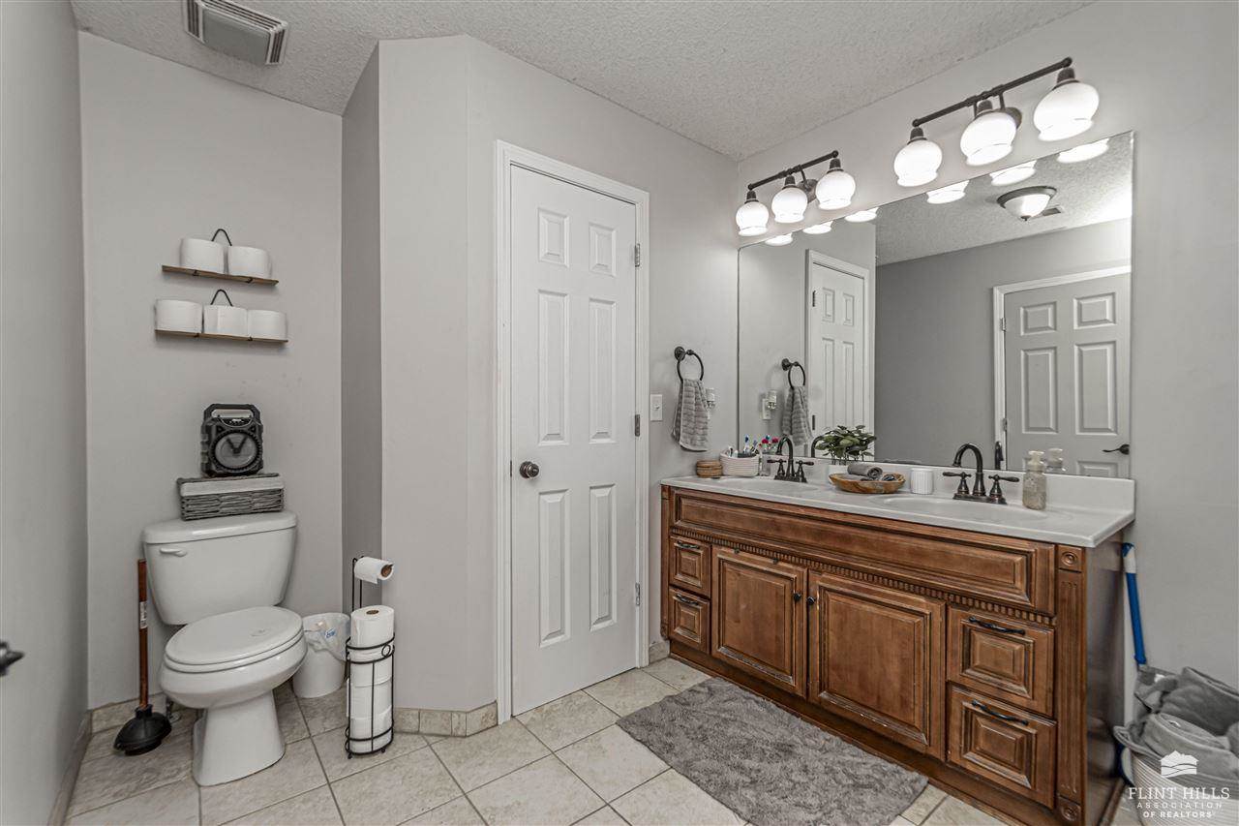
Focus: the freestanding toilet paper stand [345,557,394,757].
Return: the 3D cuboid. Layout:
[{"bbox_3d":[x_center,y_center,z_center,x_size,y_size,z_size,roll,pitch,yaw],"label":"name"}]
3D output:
[{"bbox_3d":[-0.834,0.806,1.737,0.160,0.630,0.155,0,0,22],"label":"freestanding toilet paper stand"}]

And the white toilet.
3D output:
[{"bbox_3d":[-1.340,0.762,1.776,0.450,0.718,0.690,0,0,-38],"label":"white toilet"}]

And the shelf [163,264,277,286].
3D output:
[{"bbox_3d":[-1.515,-0.512,1.975,0.344,0.013,0.122,0,1,-39],"label":"shelf"}]

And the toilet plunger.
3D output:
[{"bbox_3d":[-1.621,0.816,1.763,0.145,0.637,0.145,0,1,-39],"label":"toilet plunger"}]

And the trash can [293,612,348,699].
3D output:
[{"bbox_3d":[-1.228,0.987,2.112,0.215,0.268,0.215,0,0,-38],"label":"trash can"}]

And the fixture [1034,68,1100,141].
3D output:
[{"bbox_3d":[1.327,-0.924,1.536,0.148,0.168,0.148,0,1,-39],"label":"fixture"}]

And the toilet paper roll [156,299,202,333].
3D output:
[{"bbox_3d":[-1.636,-0.353,1.917,0.129,0.107,0.129,0,0,-38],"label":"toilet paper roll"}]

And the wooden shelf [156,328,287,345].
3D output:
[{"bbox_3d":[-1.512,-0.281,1.980,0.394,0.013,0.122,0,1,-39],"label":"wooden shelf"}]

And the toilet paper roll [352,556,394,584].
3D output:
[{"bbox_3d":[-0.821,0.524,1.731,0.105,0.065,0.063,0,0,22],"label":"toilet paper roll"}]

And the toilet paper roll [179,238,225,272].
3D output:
[{"bbox_3d":[-1.583,-0.589,1.959,0.129,0.107,0.129,0,0,-38],"label":"toilet paper roll"}]

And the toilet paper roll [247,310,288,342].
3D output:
[{"bbox_3d":[-1.403,-0.342,2.057,0.131,0.112,0.131,0,1,-39],"label":"toilet paper roll"}]

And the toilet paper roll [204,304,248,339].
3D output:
[{"bbox_3d":[-1.528,-0.353,2.003,0.129,0.107,0.129,0,0,-38],"label":"toilet paper roll"}]

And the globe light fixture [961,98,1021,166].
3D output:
[{"bbox_3d":[1.202,-0.917,1.677,0.148,0.168,0.148,0,1,-39],"label":"globe light fixture"}]

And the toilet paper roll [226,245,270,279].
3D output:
[{"bbox_3d":[-1.445,-0.575,2.021,0.134,0.112,0.134,0,1,-39],"label":"toilet paper roll"}]

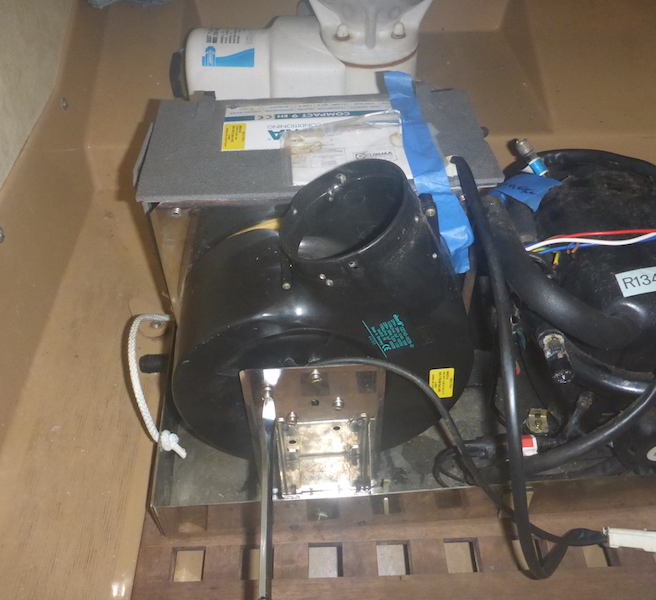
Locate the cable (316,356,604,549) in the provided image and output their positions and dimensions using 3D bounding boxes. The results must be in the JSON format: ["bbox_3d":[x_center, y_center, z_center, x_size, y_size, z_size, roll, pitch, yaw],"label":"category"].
[{"bbox_3d":[0.121,0.139,0.562,0.265,0.178,0.105,-3,49,-2],"label":"cable"}]

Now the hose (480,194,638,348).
[{"bbox_3d":[0.212,-0.032,0.618,0.119,0.076,0.178,-3,49,-2],"label":"hose"}]

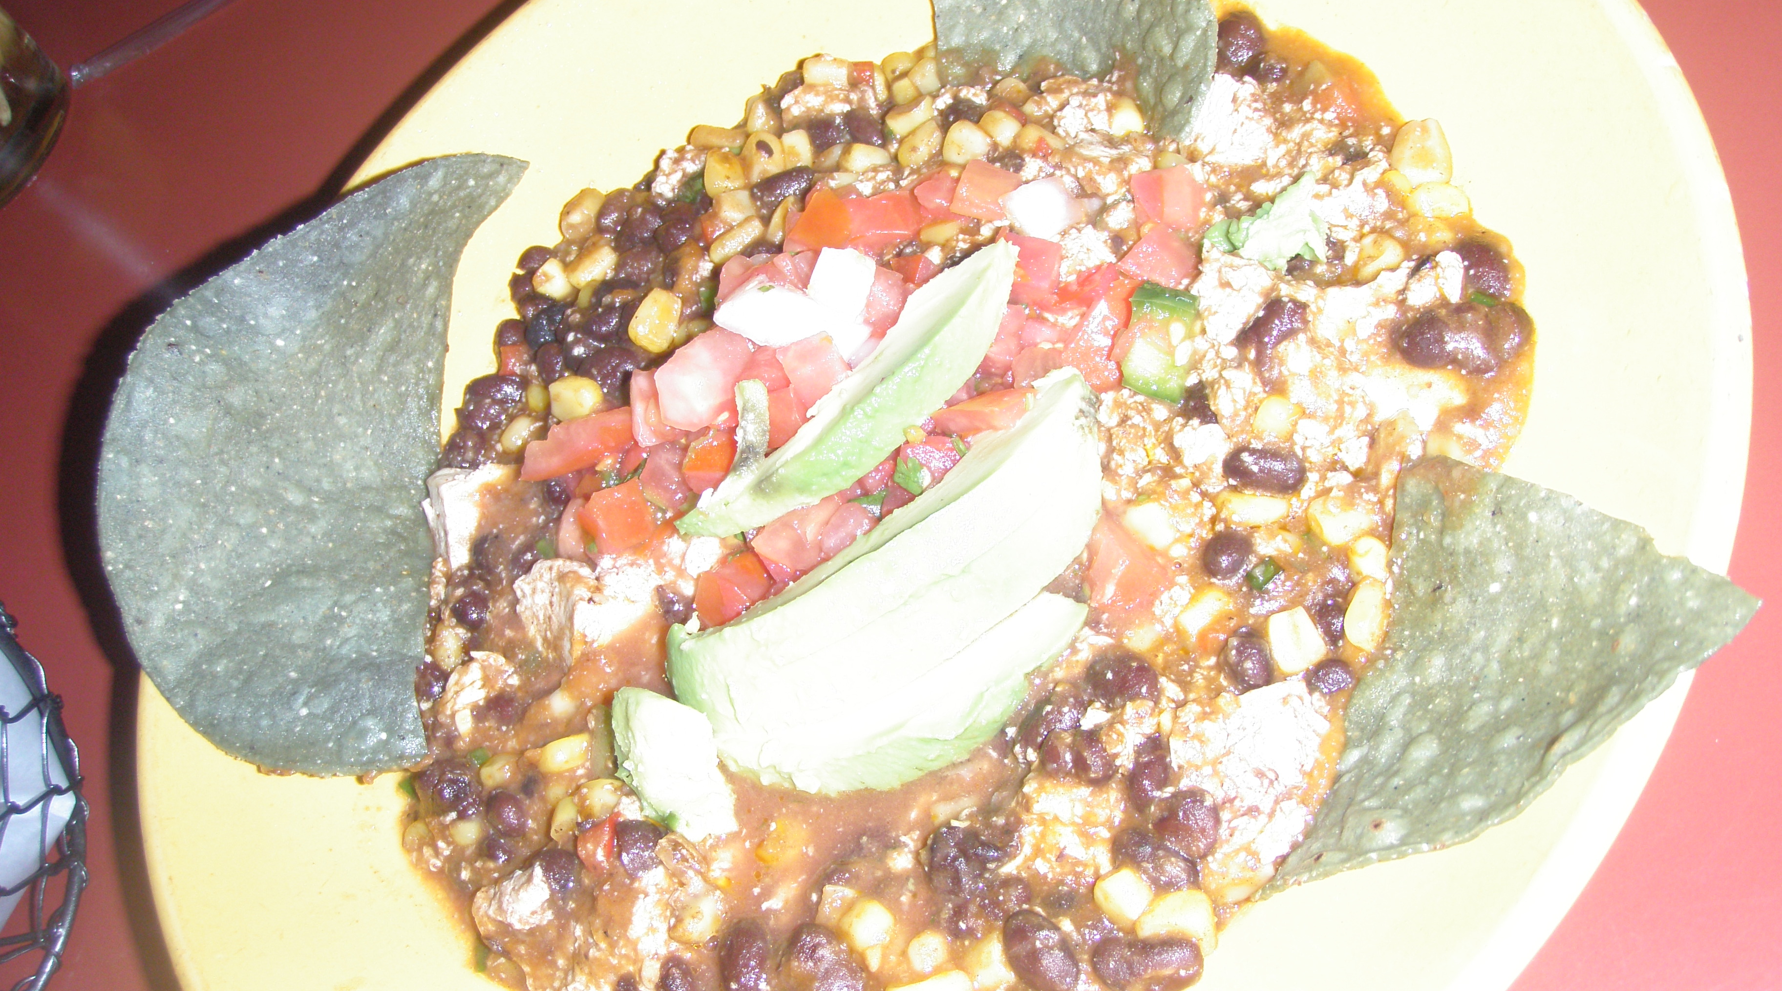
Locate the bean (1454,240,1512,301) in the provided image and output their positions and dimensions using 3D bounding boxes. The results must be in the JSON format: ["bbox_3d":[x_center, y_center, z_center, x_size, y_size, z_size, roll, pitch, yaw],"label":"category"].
[{"bbox_3d":[0.091,-0.034,0.299,0.009,0.008,0.011,-31,52,10],"label":"bean"}]

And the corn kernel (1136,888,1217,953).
[{"bbox_3d":[0.040,0.060,0.278,0.011,0.006,0.008,4,62,10],"label":"corn kernel"}]

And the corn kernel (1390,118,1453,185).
[{"bbox_3d":[0.082,-0.053,0.304,0.009,0.005,0.010,0,63,28],"label":"corn kernel"}]

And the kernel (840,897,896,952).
[{"bbox_3d":[-0.003,0.065,0.297,0.008,0.006,0.009,-39,52,3],"label":"kernel"}]

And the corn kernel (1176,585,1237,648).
[{"bbox_3d":[0.048,0.018,0.296,0.010,0.006,0.007,-36,52,6],"label":"corn kernel"}]

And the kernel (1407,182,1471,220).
[{"bbox_3d":[0.093,-0.050,0.331,0.010,0.006,0.007,8,63,12],"label":"kernel"}]

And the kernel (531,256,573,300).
[{"bbox_3d":[-0.068,-0.044,0.397,0.008,0.005,0.009,16,72,34],"label":"kernel"}]

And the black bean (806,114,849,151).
[{"bbox_3d":[-0.013,-0.071,0.381,0.010,0.007,0.008,-6,60,25],"label":"black bean"}]

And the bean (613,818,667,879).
[{"bbox_3d":[-0.041,0.057,0.315,0.009,0.008,0.011,-32,52,10],"label":"bean"}]

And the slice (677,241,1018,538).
[{"bbox_3d":[-0.007,-0.017,0.320,0.072,0.017,0.021,-41,51,2],"label":"slice"}]

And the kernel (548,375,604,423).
[{"bbox_3d":[-0.056,-0.018,0.350,0.009,0.006,0.008,-7,60,25],"label":"kernel"}]

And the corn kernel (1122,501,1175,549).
[{"bbox_3d":[0.038,0.004,0.285,0.009,0.005,0.007,33,81,37],"label":"corn kernel"}]

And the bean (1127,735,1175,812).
[{"bbox_3d":[0.038,0.041,0.287,0.006,0.006,0.012,14,64,15],"label":"bean"}]

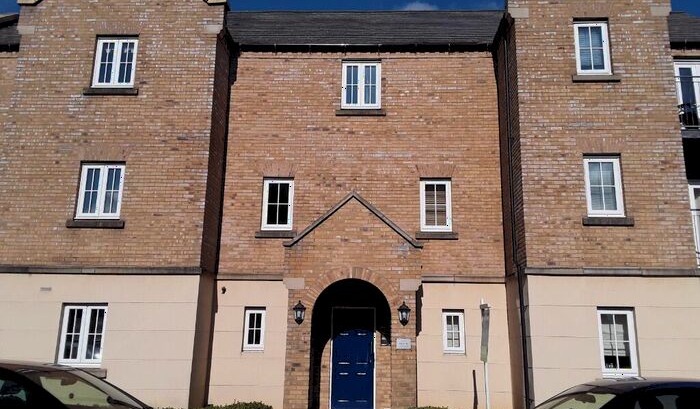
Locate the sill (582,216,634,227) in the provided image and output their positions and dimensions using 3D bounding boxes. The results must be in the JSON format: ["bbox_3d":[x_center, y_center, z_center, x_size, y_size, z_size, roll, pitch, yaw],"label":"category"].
[{"bbox_3d":[4.613,0.331,9.795,0.895,0.155,0.160,0,-13,2],"label":"sill"}]

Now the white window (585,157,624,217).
[{"bbox_3d":[4.705,-0.303,10.128,0.661,1.094,0.100,0,-12,2],"label":"white window"}]

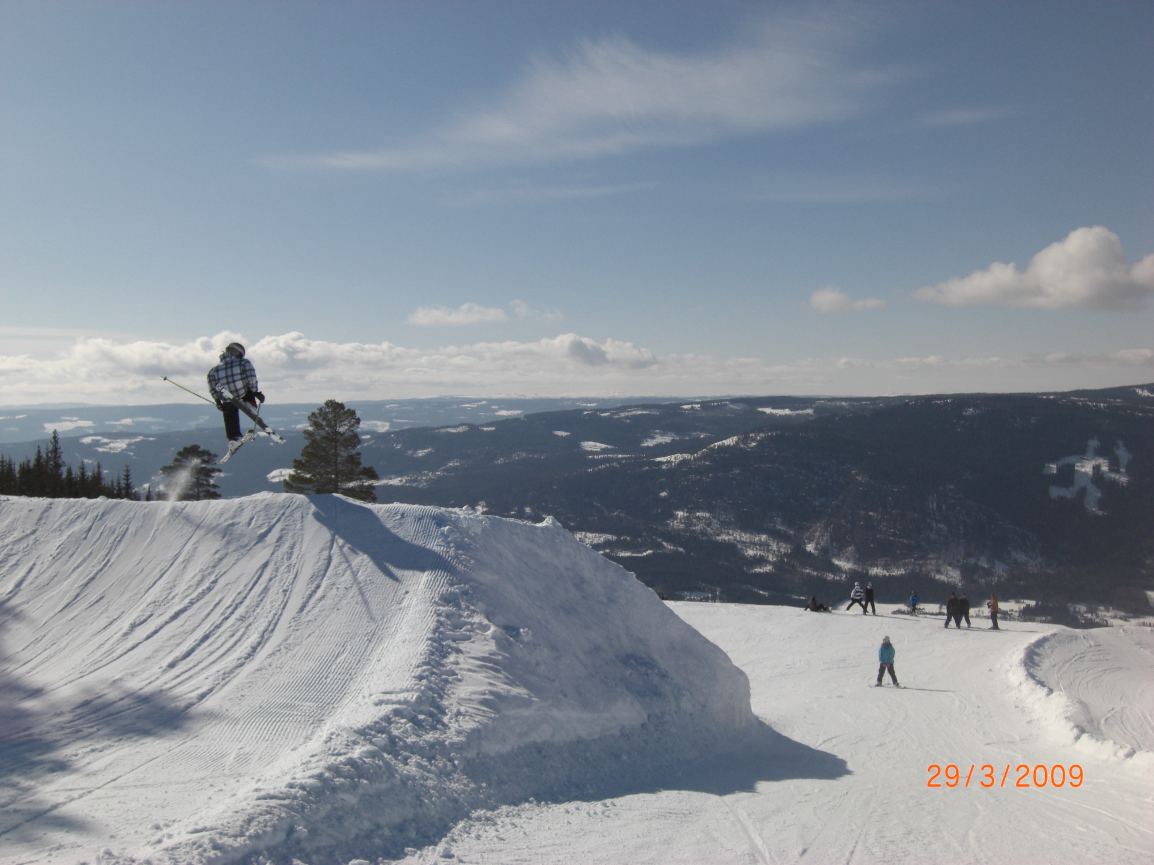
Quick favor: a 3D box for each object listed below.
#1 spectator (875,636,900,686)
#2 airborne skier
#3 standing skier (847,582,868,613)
[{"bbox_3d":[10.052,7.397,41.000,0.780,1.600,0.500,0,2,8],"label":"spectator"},{"bbox_3d":[-5.105,-0.494,19.000,0.780,1.660,0.750,0,2,15],"label":"airborne skier"},{"bbox_3d":[14.940,8.815,67.500,1.050,1.600,0.500,0,2,10],"label":"standing skier"}]

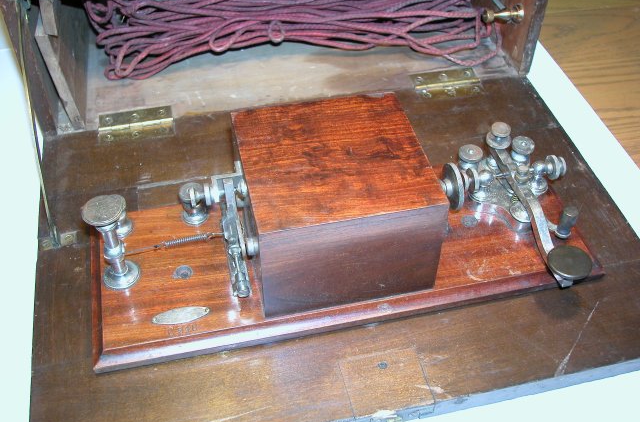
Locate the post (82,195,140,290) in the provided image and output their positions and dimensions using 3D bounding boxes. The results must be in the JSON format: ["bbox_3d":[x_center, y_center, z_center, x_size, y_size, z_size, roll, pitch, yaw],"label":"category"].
[{"bbox_3d":[-0.135,0.020,0.461,0.027,0.067,0.027,-9,48,-10],"label":"post"}]

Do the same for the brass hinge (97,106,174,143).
[{"bbox_3d":[-0.159,-0.075,0.608,0.065,0.005,0.041,-9,48,-10],"label":"brass hinge"}]

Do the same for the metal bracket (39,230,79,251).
[{"bbox_3d":[-0.198,0.020,0.529,0.029,0.006,0.012,-14,48,-15],"label":"metal bracket"}]

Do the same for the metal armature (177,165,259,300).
[{"bbox_3d":[-0.066,0.007,0.465,0.038,0.081,0.071,-9,48,-10],"label":"metal armature"}]

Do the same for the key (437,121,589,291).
[{"bbox_3d":[0.137,-0.003,0.489,0.105,0.048,0.140,-9,46,-9],"label":"key"}]

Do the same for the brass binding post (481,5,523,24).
[{"bbox_3d":[0.166,-0.176,0.633,0.035,0.012,0.012,-9,48,-10],"label":"brass binding post"}]

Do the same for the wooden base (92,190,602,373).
[{"bbox_3d":[0.016,0.024,0.515,0.356,0.012,0.133,-9,48,-10],"label":"wooden base"}]

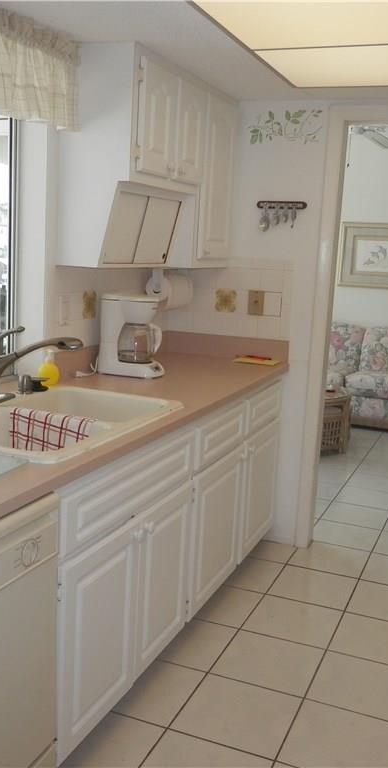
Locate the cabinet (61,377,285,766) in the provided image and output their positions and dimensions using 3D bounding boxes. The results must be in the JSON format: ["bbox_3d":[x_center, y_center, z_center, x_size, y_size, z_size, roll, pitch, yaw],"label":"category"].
[{"bbox_3d":[-0.244,0.474,2.843,0.610,0.843,1.958,7,11,22],"label":"cabinet"}]

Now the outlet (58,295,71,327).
[{"bbox_3d":[-0.498,-0.282,2.861,0.009,0.117,0.074,7,11,22],"label":"outlet"}]

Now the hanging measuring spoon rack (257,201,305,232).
[{"bbox_3d":[0.403,-0.777,3.453,0.243,0.146,0.035,7,11,22],"label":"hanging measuring spoon rack"}]

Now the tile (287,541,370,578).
[{"bbox_3d":[0.656,0.842,3.547,0.331,0.010,0.331,7,11,22],"label":"tile"}]

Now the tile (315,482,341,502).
[{"bbox_3d":[0.727,0.654,4.547,0.328,0.010,0.328,7,11,22],"label":"tile"}]

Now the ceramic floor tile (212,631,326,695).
[{"bbox_3d":[0.270,0.990,2.634,0.331,0.010,0.331,7,11,22],"label":"ceramic floor tile"}]

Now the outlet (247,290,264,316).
[{"bbox_3d":[0.293,-0.384,3.523,0.074,0.117,0.009,7,11,22],"label":"outlet"}]

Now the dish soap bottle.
[{"bbox_3d":[-0.541,-0.073,2.758,0.085,0.148,0.075,-6,14,-40],"label":"dish soap bottle"}]

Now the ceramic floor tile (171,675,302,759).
[{"bbox_3d":[0.140,1.036,2.319,0.332,0.010,0.332,7,11,22],"label":"ceramic floor tile"}]

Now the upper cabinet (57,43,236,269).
[{"bbox_3d":[-0.150,-0.882,3.117,0.312,0.771,1.042,7,11,22],"label":"upper cabinet"}]

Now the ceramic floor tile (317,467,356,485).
[{"bbox_3d":[0.855,0.606,4.851,0.328,0.010,0.328,7,11,22],"label":"ceramic floor tile"}]

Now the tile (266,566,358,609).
[{"bbox_3d":[0.527,0.891,3.238,0.332,0.010,0.332,7,11,22],"label":"tile"}]

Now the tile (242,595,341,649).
[{"bbox_3d":[0.399,0.941,2.938,0.331,0.010,0.331,7,11,22],"label":"tile"}]

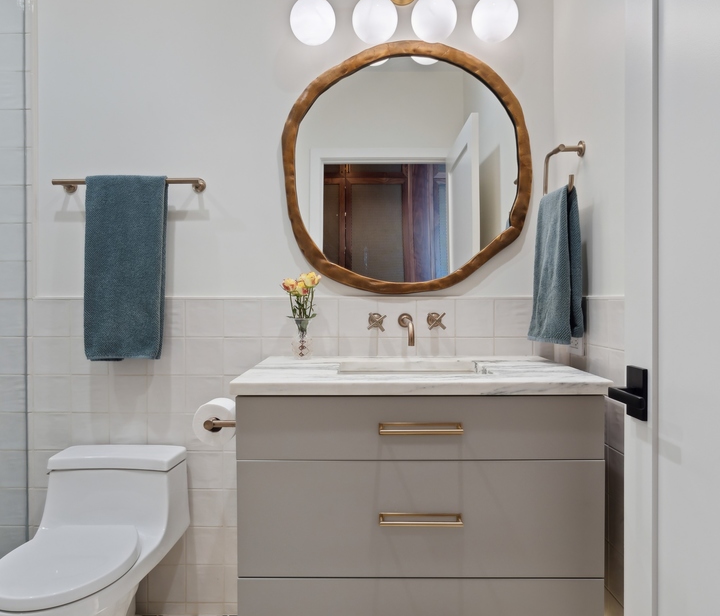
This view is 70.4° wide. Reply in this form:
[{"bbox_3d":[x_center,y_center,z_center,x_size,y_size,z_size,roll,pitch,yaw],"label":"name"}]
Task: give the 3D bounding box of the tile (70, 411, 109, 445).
[{"bbox_3d":[-0.901,0.415,1.710,0.126,0.125,0.010,0,1,1],"label":"tile"}]

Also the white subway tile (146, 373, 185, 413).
[{"bbox_3d":[-0.668,0.300,1.763,0.130,0.130,0.010,0,0,0],"label":"white subway tile"}]

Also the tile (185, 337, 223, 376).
[{"bbox_3d":[-0.547,0.170,1.802,0.132,0.132,0.010,0,1,0],"label":"tile"}]

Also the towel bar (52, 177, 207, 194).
[{"bbox_3d":[-0.742,-0.399,1.652,0.477,0.046,0.077,0,1,1],"label":"towel bar"}]

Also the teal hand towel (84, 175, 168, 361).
[{"bbox_3d":[-0.756,-0.130,1.652,0.248,0.597,0.055,0,1,0],"label":"teal hand towel"}]

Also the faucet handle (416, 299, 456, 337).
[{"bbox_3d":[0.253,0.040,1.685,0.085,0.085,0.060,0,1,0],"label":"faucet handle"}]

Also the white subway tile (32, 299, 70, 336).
[{"bbox_3d":[-1.030,0.034,1.706,0.126,0.125,0.010,0,1,1],"label":"white subway tile"}]

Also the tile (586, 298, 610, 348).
[{"bbox_3d":[0.680,0.043,1.450,0.010,0.132,0.132,0,1,0],"label":"tile"}]

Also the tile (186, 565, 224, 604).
[{"bbox_3d":[-0.516,0.924,1.714,0.126,0.125,0.010,0,1,1],"label":"tile"}]

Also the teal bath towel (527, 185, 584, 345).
[{"bbox_3d":[0.580,-0.124,1.535,0.085,0.450,0.235,0,1,0],"label":"teal bath towel"}]

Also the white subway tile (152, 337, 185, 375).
[{"bbox_3d":[-0.653,0.162,1.725,0.128,0.128,0.010,0,1,0],"label":"white subway tile"}]

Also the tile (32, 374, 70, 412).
[{"bbox_3d":[-1.066,0.299,1.765,0.130,0.130,0.010,0,0,0],"label":"tile"}]

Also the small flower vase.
[{"bbox_3d":[-0.190,0.099,1.672,0.070,0.137,0.070,0,1,0],"label":"small flower vase"}]

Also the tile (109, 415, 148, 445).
[{"bbox_3d":[-0.773,0.415,1.709,0.126,0.125,0.010,0,1,1],"label":"tile"}]

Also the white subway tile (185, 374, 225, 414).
[{"bbox_3d":[-0.537,0.300,1.762,0.130,0.130,0.010,0,0,0],"label":"white subway tile"}]

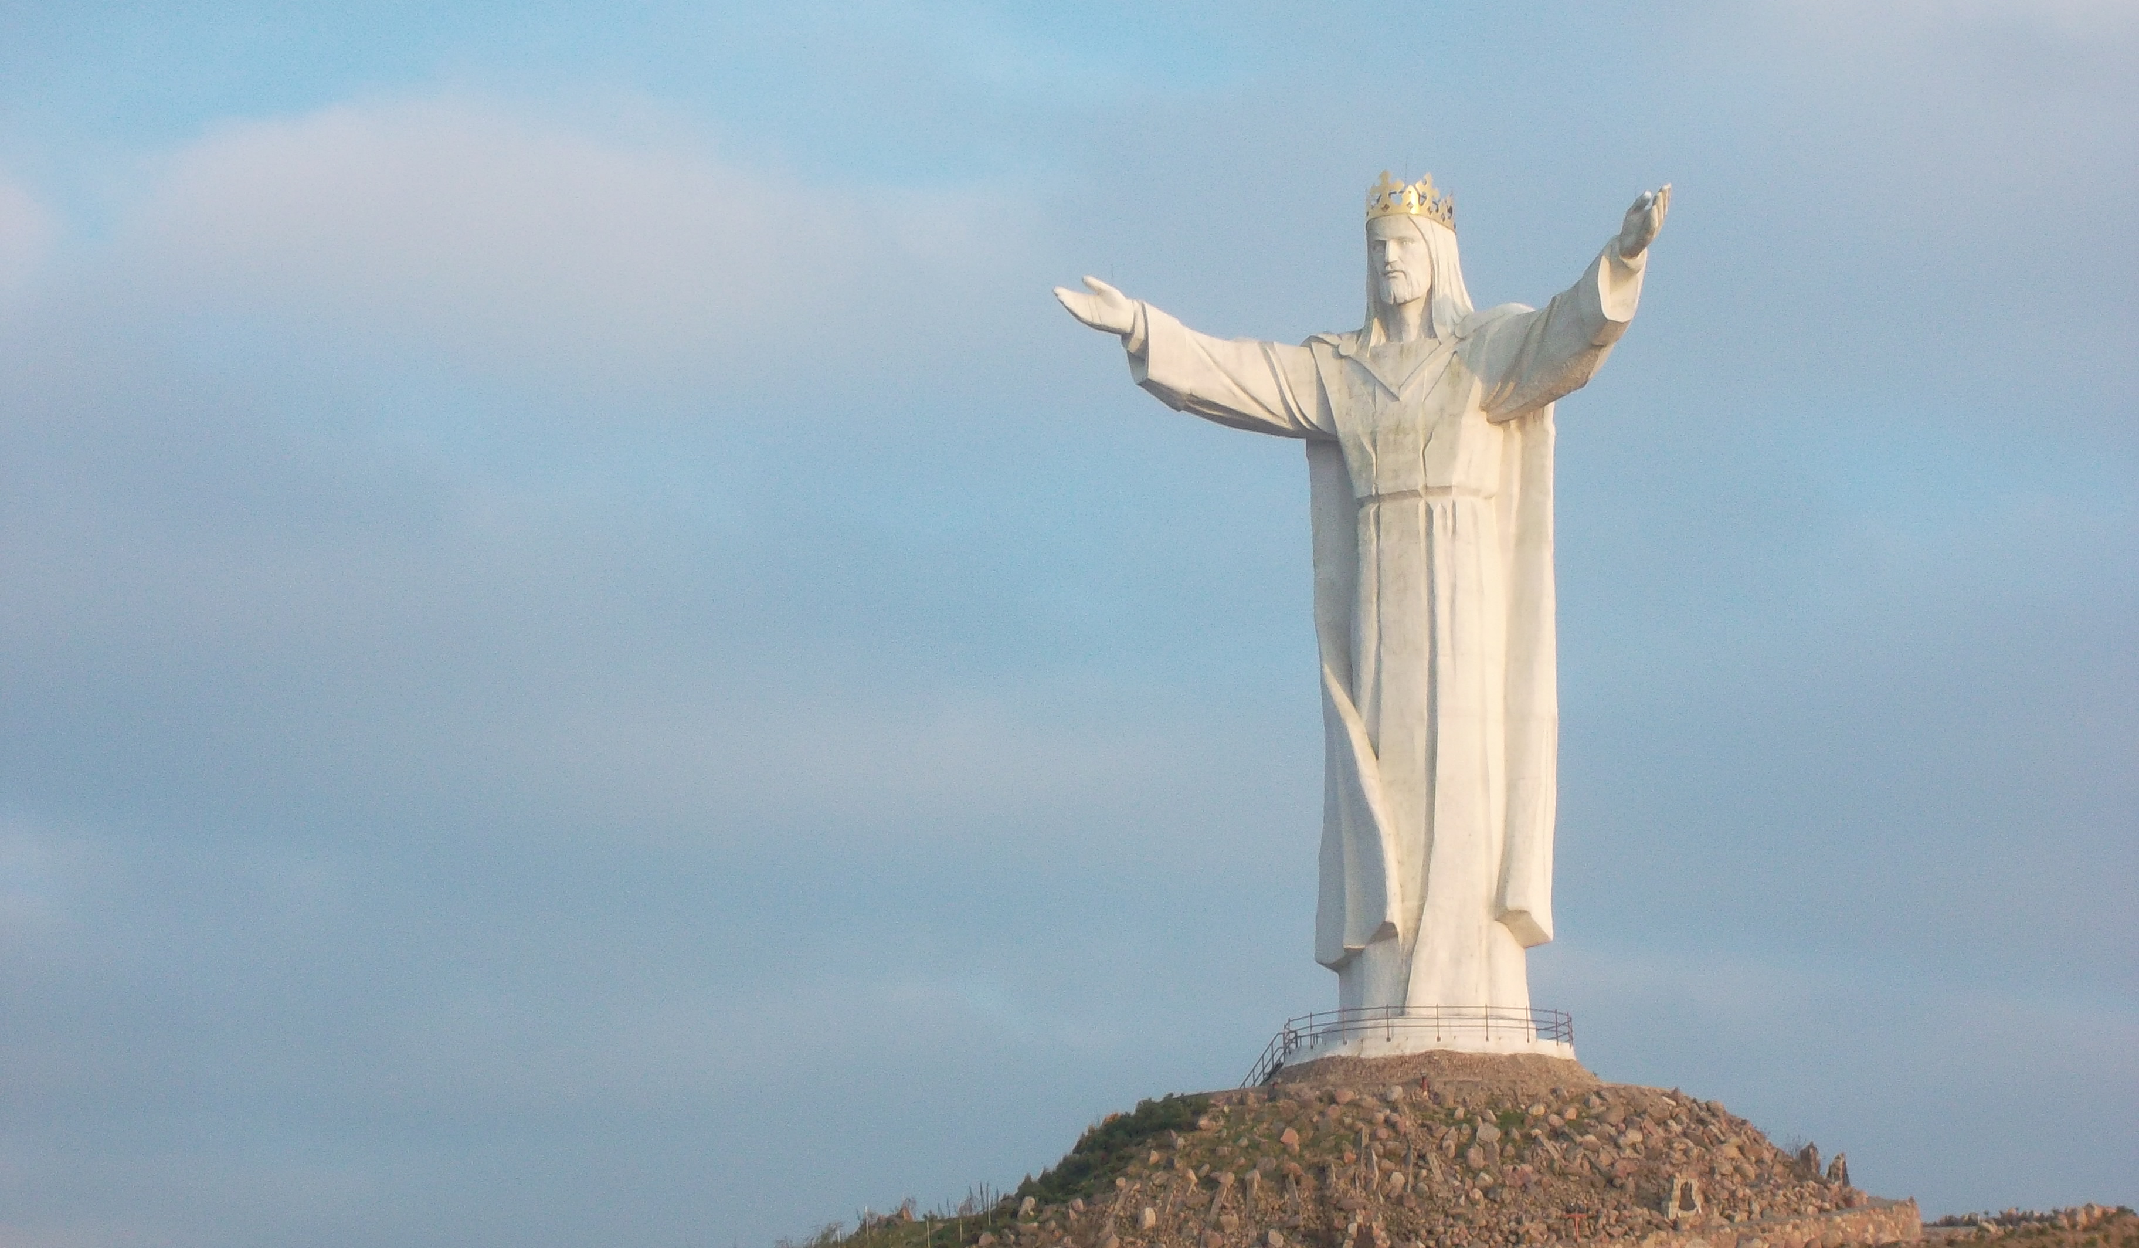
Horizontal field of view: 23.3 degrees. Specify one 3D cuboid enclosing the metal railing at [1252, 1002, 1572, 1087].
[{"bbox_3d":[13.043,16.689,198.959,12.546,3.100,10.845,-1,-9,0],"label":"metal railing"}]

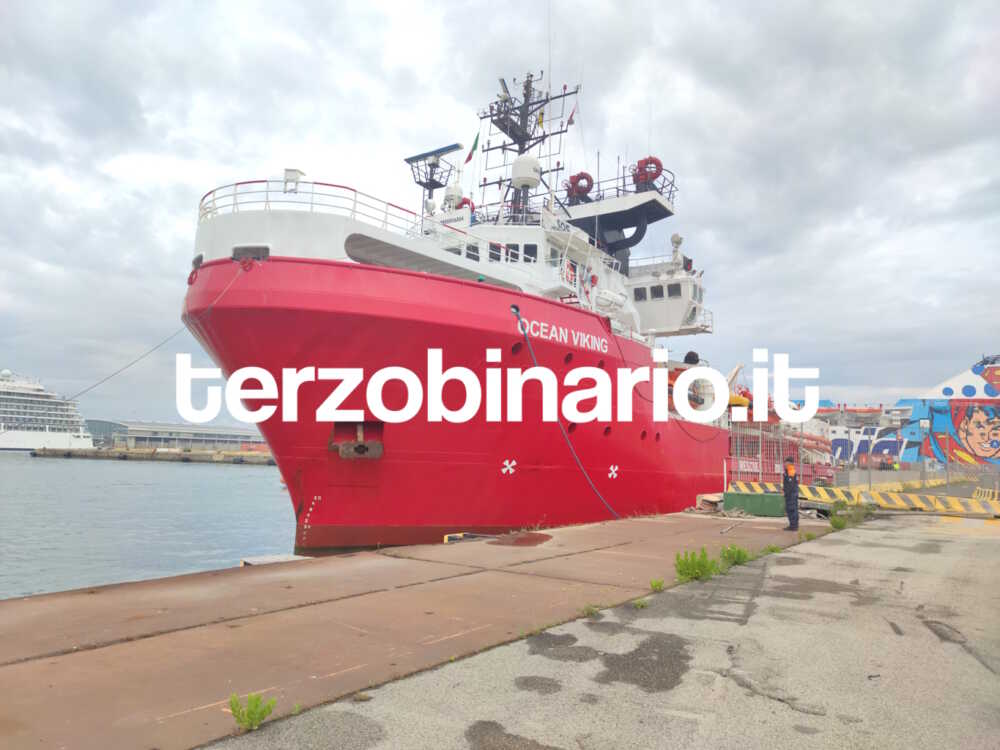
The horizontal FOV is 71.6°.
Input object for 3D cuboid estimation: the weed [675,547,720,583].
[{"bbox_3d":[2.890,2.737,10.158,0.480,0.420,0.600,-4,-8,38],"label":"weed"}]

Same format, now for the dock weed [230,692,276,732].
[{"bbox_3d":[-1.580,2.149,4.441,0.220,0.190,0.250,-4,-8,38],"label":"dock weed"}]

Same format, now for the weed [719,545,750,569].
[{"bbox_3d":[3.843,2.941,11.323,0.400,0.300,0.460,-4,-8,38],"label":"weed"}]

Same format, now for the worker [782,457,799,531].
[{"bbox_3d":[7.147,2.904,17.060,0.360,1.740,0.480,-4,-8,37],"label":"worker"}]

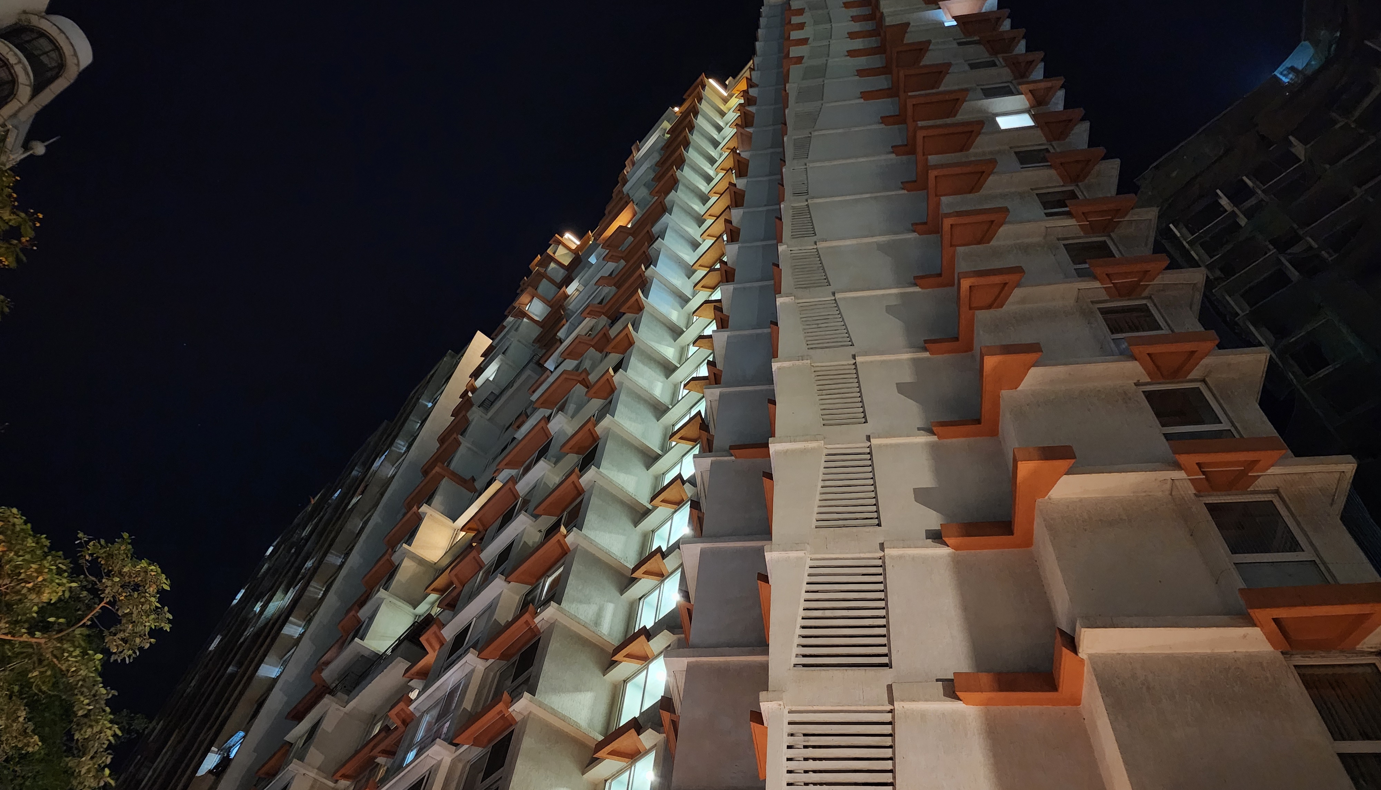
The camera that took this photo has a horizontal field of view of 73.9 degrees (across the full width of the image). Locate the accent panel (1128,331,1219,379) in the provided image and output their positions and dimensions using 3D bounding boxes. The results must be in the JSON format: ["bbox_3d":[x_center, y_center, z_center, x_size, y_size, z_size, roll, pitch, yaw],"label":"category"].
[{"bbox_3d":[8.387,-0.655,16.104,1.461,0.300,0.756,-3,-56,9],"label":"accent panel"}]

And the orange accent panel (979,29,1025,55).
[{"bbox_3d":[11.256,-12.719,33.227,1.600,0.350,0.720,-3,-56,9],"label":"orange accent panel"}]

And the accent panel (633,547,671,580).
[{"bbox_3d":[-1.081,5.416,28.887,0.730,0.370,1.500,37,-59,-18],"label":"accent panel"}]

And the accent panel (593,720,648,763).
[{"bbox_3d":[-1.695,9.207,24.158,0.775,0.350,1.738,37,-59,-18],"label":"accent panel"}]

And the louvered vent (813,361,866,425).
[{"bbox_3d":[3.122,-0.030,19.367,1.100,2.330,0.120,-3,-56,9],"label":"louvered vent"}]

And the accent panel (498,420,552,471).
[{"bbox_3d":[-6.679,2.131,38.057,0.804,0.285,3.585,37,-59,-17],"label":"accent panel"}]

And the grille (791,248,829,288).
[{"bbox_3d":[3.146,-3.333,24.221,1.032,2.310,0.120,-3,-56,9],"label":"grille"}]

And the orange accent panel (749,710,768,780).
[{"bbox_3d":[1.318,5.272,13.817,0.640,0.250,1.400,-3,-56,9],"label":"orange accent panel"}]

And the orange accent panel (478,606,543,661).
[{"bbox_3d":[-5.170,7.167,27.014,0.670,0.330,2.750,37,-59,-18],"label":"orange accent panel"}]

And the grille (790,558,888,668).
[{"bbox_3d":[2.370,3.435,14.545,1.450,2.260,0.120,-3,-56,9],"label":"grille"}]

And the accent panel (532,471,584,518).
[{"bbox_3d":[-4.335,3.472,31.498,0.687,0.330,2.539,37,-59,-18],"label":"accent panel"}]

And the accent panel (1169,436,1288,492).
[{"bbox_3d":[8.000,1.065,13.803,1.530,0.310,0.750,-3,-56,9],"label":"accent panel"}]

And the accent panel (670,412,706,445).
[{"bbox_3d":[0.091,1.328,33.239,0.770,0.360,1.620,37,-59,-18],"label":"accent panel"}]

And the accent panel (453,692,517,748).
[{"bbox_3d":[-5.284,8.716,24.243,0.725,0.330,2.403,37,-59,-18],"label":"accent panel"}]

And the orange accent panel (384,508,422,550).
[{"bbox_3d":[-15.403,7.071,49.616,0.690,0.350,3.621,37,-59,-18],"label":"orange accent panel"}]

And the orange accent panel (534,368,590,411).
[{"bbox_3d":[-5.410,-0.166,39.987,1.284,0.285,3.183,37,-59,-17],"label":"orange accent panel"}]

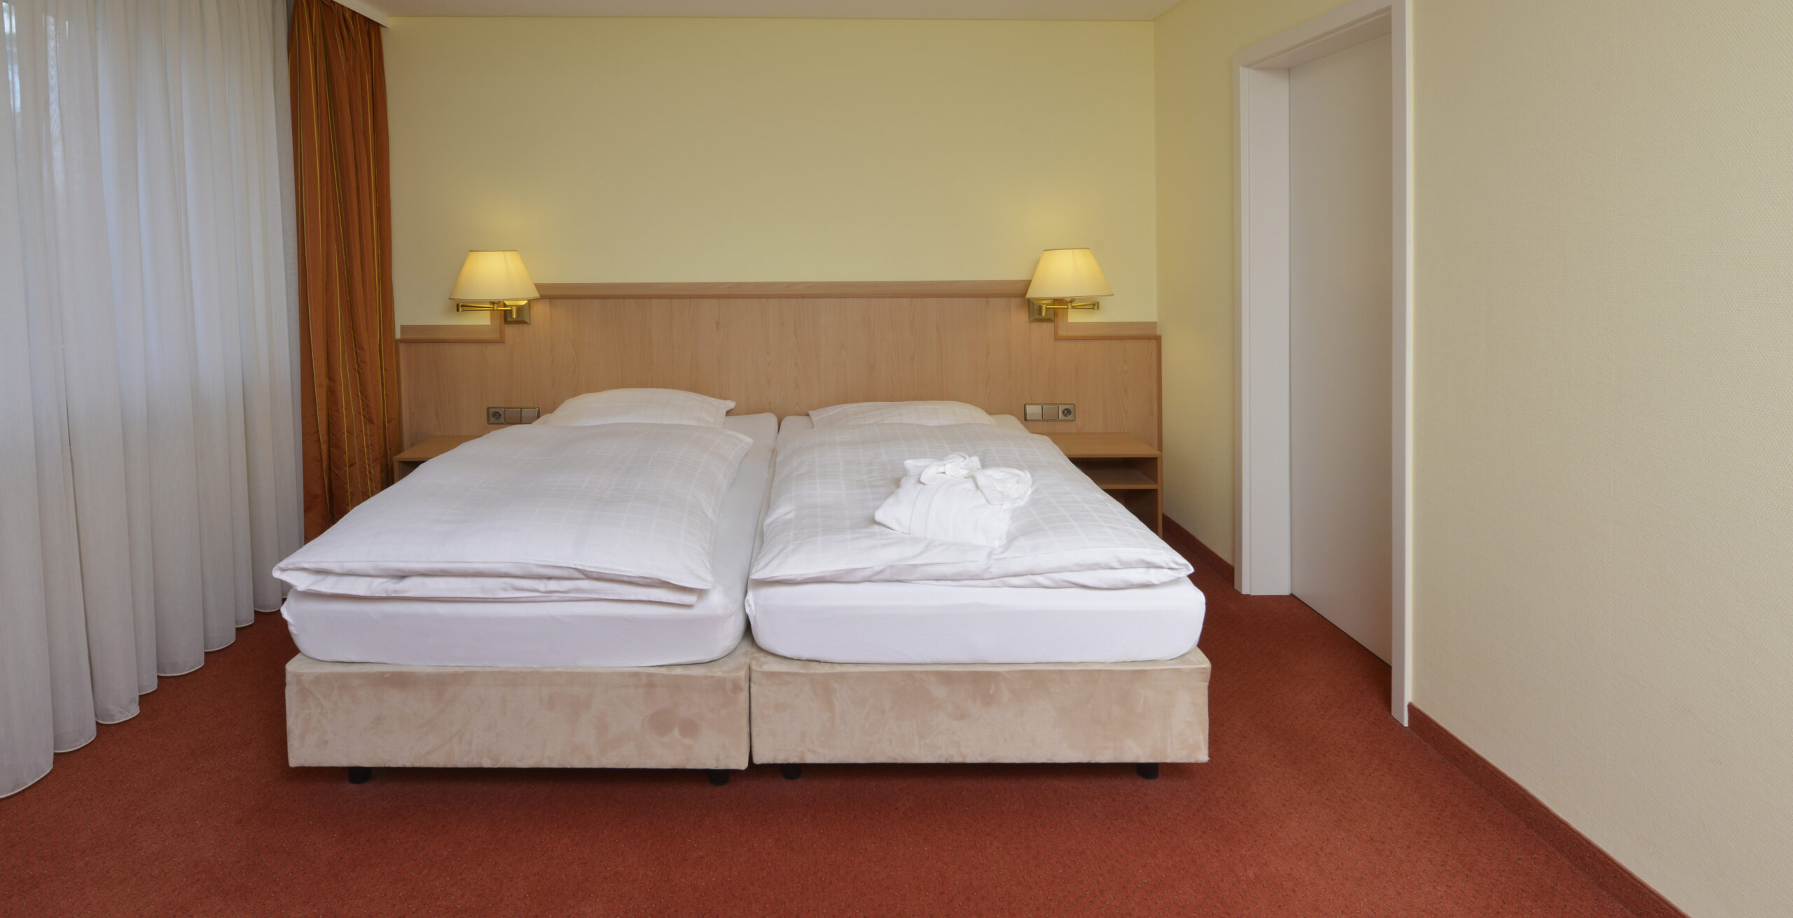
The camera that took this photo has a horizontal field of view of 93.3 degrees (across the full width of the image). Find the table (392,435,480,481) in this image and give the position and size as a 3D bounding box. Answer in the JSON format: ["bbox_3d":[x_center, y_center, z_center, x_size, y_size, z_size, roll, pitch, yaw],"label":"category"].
[{"bbox_3d":[-1.871,0.161,3.711,0.460,0.450,0.360,0,7,-3],"label":"table"}]

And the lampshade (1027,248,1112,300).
[{"bbox_3d":[0.732,-0.795,3.618,0.360,0.210,0.360,0,7,-3],"label":"lampshade"}]

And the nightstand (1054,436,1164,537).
[{"bbox_3d":[0.845,0.161,3.711,0.480,0.450,0.360,0,7,-3],"label":"nightstand"}]

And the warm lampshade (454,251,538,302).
[{"bbox_3d":[-1.708,-0.790,3.618,0.360,0.210,0.360,0,7,-3],"label":"warm lampshade"}]

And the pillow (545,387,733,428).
[{"bbox_3d":[-1.044,-0.186,3.413,0.800,0.180,0.600,0,7,-3],"label":"pillow"}]

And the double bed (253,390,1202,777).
[{"bbox_3d":[-0.396,0.248,2.929,2.120,0.700,1.960,0,7,-3],"label":"double bed"}]

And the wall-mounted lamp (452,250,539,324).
[{"bbox_3d":[-1.711,-0.736,3.649,0.370,0.310,0.420,0,7,-3],"label":"wall-mounted lamp"}]

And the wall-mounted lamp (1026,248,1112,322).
[{"bbox_3d":[0.729,-0.736,3.649,0.370,0.310,0.420,0,7,-3],"label":"wall-mounted lamp"}]

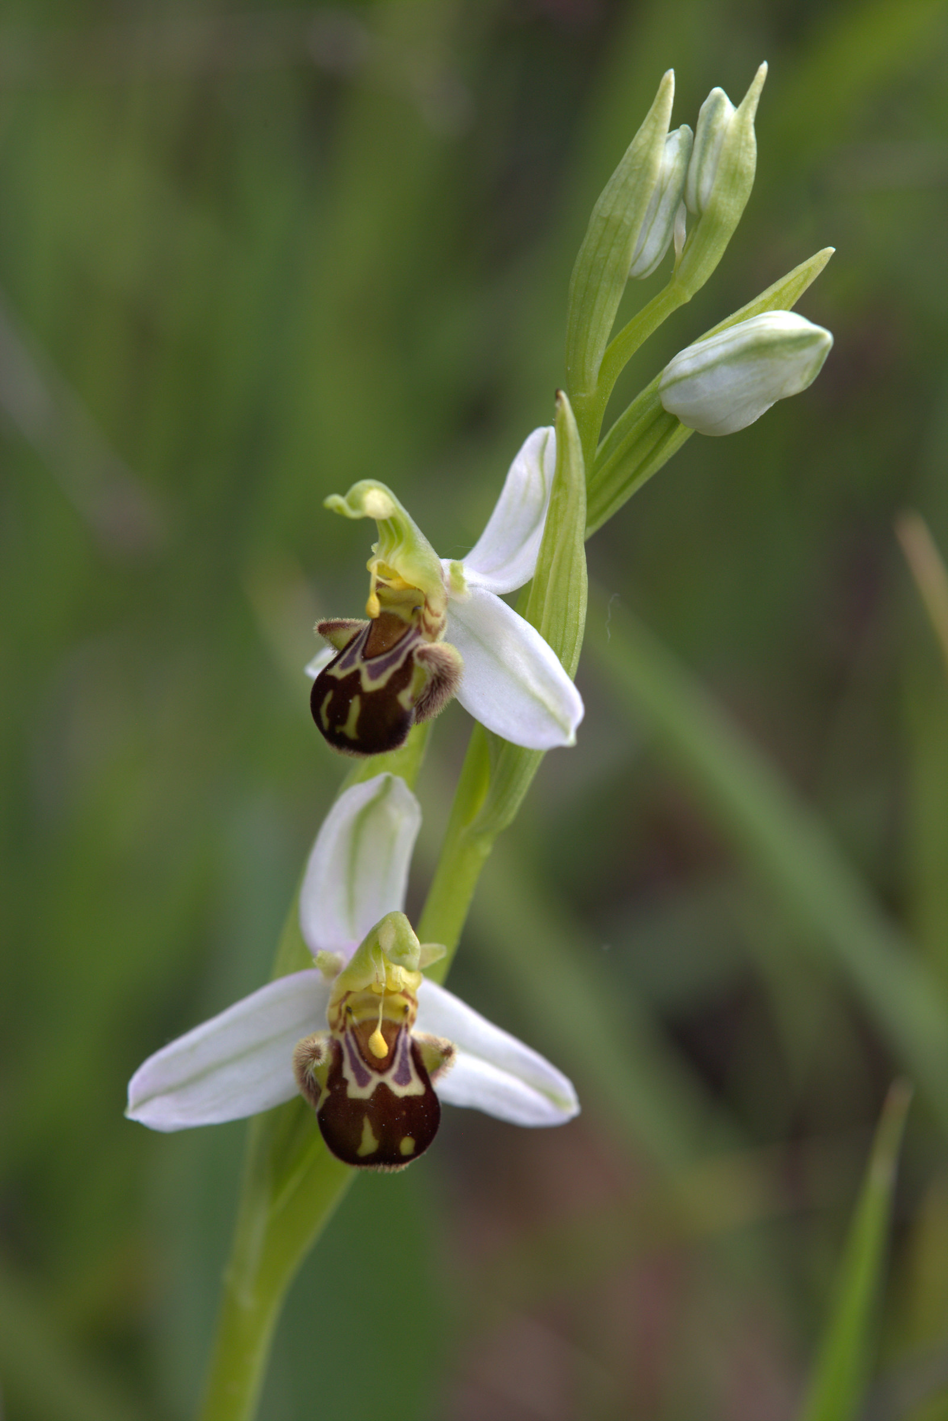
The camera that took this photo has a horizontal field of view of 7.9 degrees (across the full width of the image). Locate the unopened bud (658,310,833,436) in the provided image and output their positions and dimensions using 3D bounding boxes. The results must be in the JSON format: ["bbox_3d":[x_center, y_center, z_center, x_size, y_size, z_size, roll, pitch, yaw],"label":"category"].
[{"bbox_3d":[0.017,-0.021,0.425,0.011,0.006,0.006,-20,0,6],"label":"unopened bud"}]

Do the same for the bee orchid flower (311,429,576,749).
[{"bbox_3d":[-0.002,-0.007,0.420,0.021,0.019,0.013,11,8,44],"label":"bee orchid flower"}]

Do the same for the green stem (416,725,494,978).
[{"bbox_3d":[-0.001,0.009,0.428,0.003,0.016,0.003,15,3,0],"label":"green stem"}]

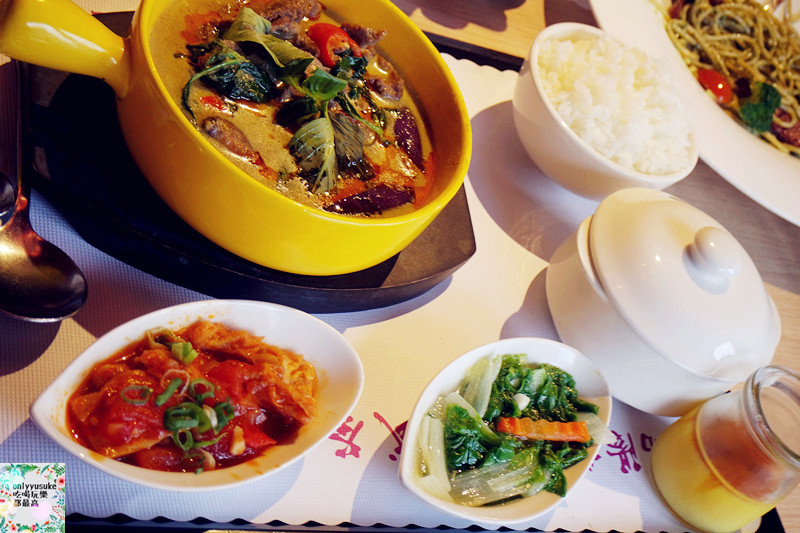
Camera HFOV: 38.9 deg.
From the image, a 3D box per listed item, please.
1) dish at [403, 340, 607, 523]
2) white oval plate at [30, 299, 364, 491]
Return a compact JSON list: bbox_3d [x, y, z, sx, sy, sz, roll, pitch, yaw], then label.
[{"bbox_3d":[0.043,0.078,0.508,0.076,0.032,0.137,51,44,10],"label":"dish"},{"bbox_3d":[-0.078,0.056,0.443,0.139,0.032,0.077,-17,67,-42],"label":"white oval plate"}]

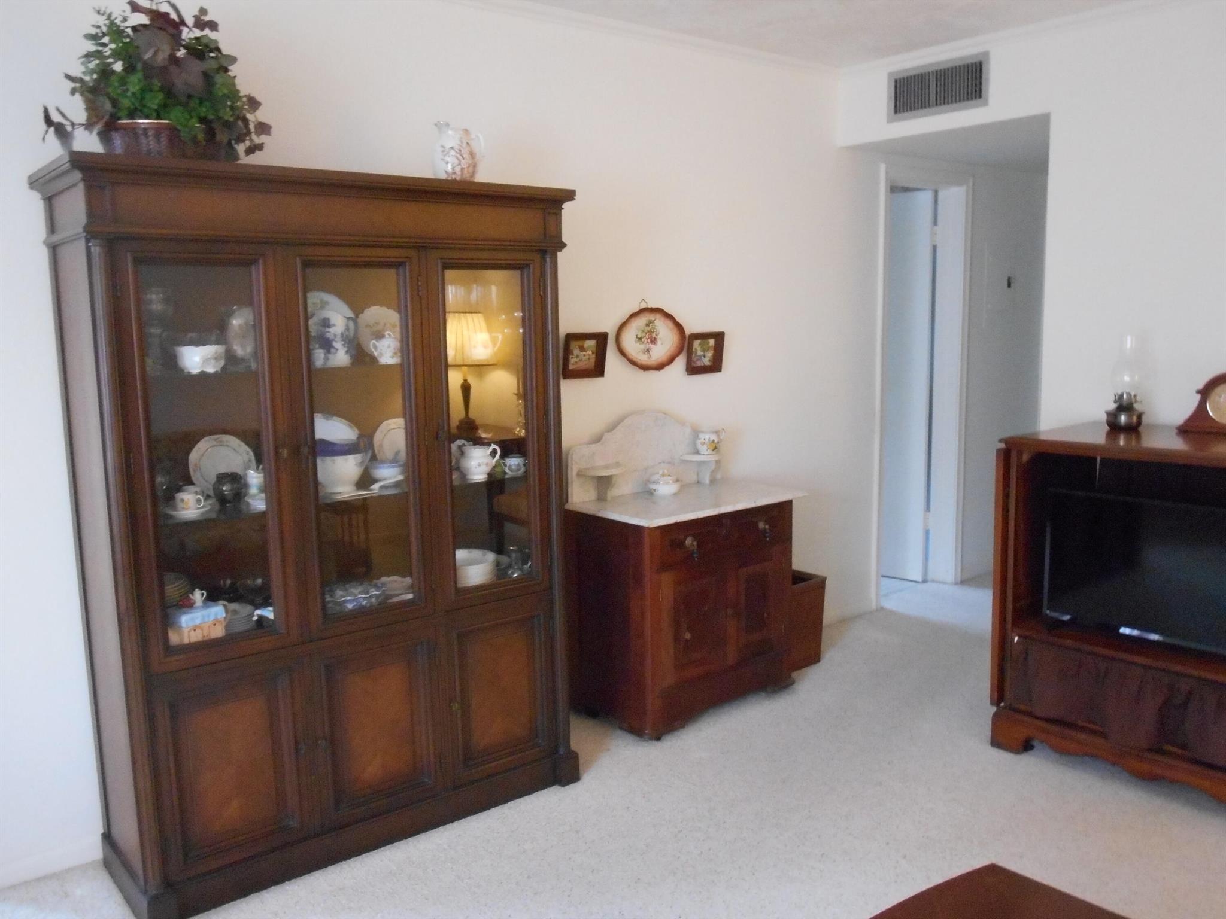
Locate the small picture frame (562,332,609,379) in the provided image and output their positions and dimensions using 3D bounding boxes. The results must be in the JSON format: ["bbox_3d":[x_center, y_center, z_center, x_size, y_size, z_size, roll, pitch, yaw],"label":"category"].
[{"bbox_3d":[-0.094,-0.368,3.641,0.182,0.160,0.025,-8,16,-38],"label":"small picture frame"}]

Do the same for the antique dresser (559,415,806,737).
[{"bbox_3d":[0.282,0.368,3.782,0.780,1.067,0.435,-8,11,-38],"label":"antique dresser"}]

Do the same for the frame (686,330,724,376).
[{"bbox_3d":[0.365,-0.415,4.009,0.190,0.160,0.025,-8,16,-38],"label":"frame"}]

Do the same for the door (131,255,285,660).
[{"bbox_3d":[-0.947,-0.010,2.432,0.310,0.936,0.030,-8,11,-38],"label":"door"}]

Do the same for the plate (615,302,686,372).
[{"bbox_3d":[0.143,-0.451,3.827,0.340,0.245,0.035,-8,11,-38],"label":"plate"}]

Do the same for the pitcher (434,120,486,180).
[{"bbox_3d":[-0.447,-0.876,2.982,0.157,0.200,0.123,-4,9,-21],"label":"pitcher"}]

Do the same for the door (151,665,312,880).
[{"bbox_3d":[-0.936,0.757,2.550,0.370,0.478,0.027,-8,11,-38],"label":"door"}]

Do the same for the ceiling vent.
[{"bbox_3d":[1.260,-1.452,4.020,0.022,0.202,0.457,-8,11,-38],"label":"ceiling vent"}]

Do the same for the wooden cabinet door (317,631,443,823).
[{"bbox_3d":[-0.631,0.716,2.787,0.370,0.487,0.027,-8,11,-38],"label":"wooden cabinet door"}]

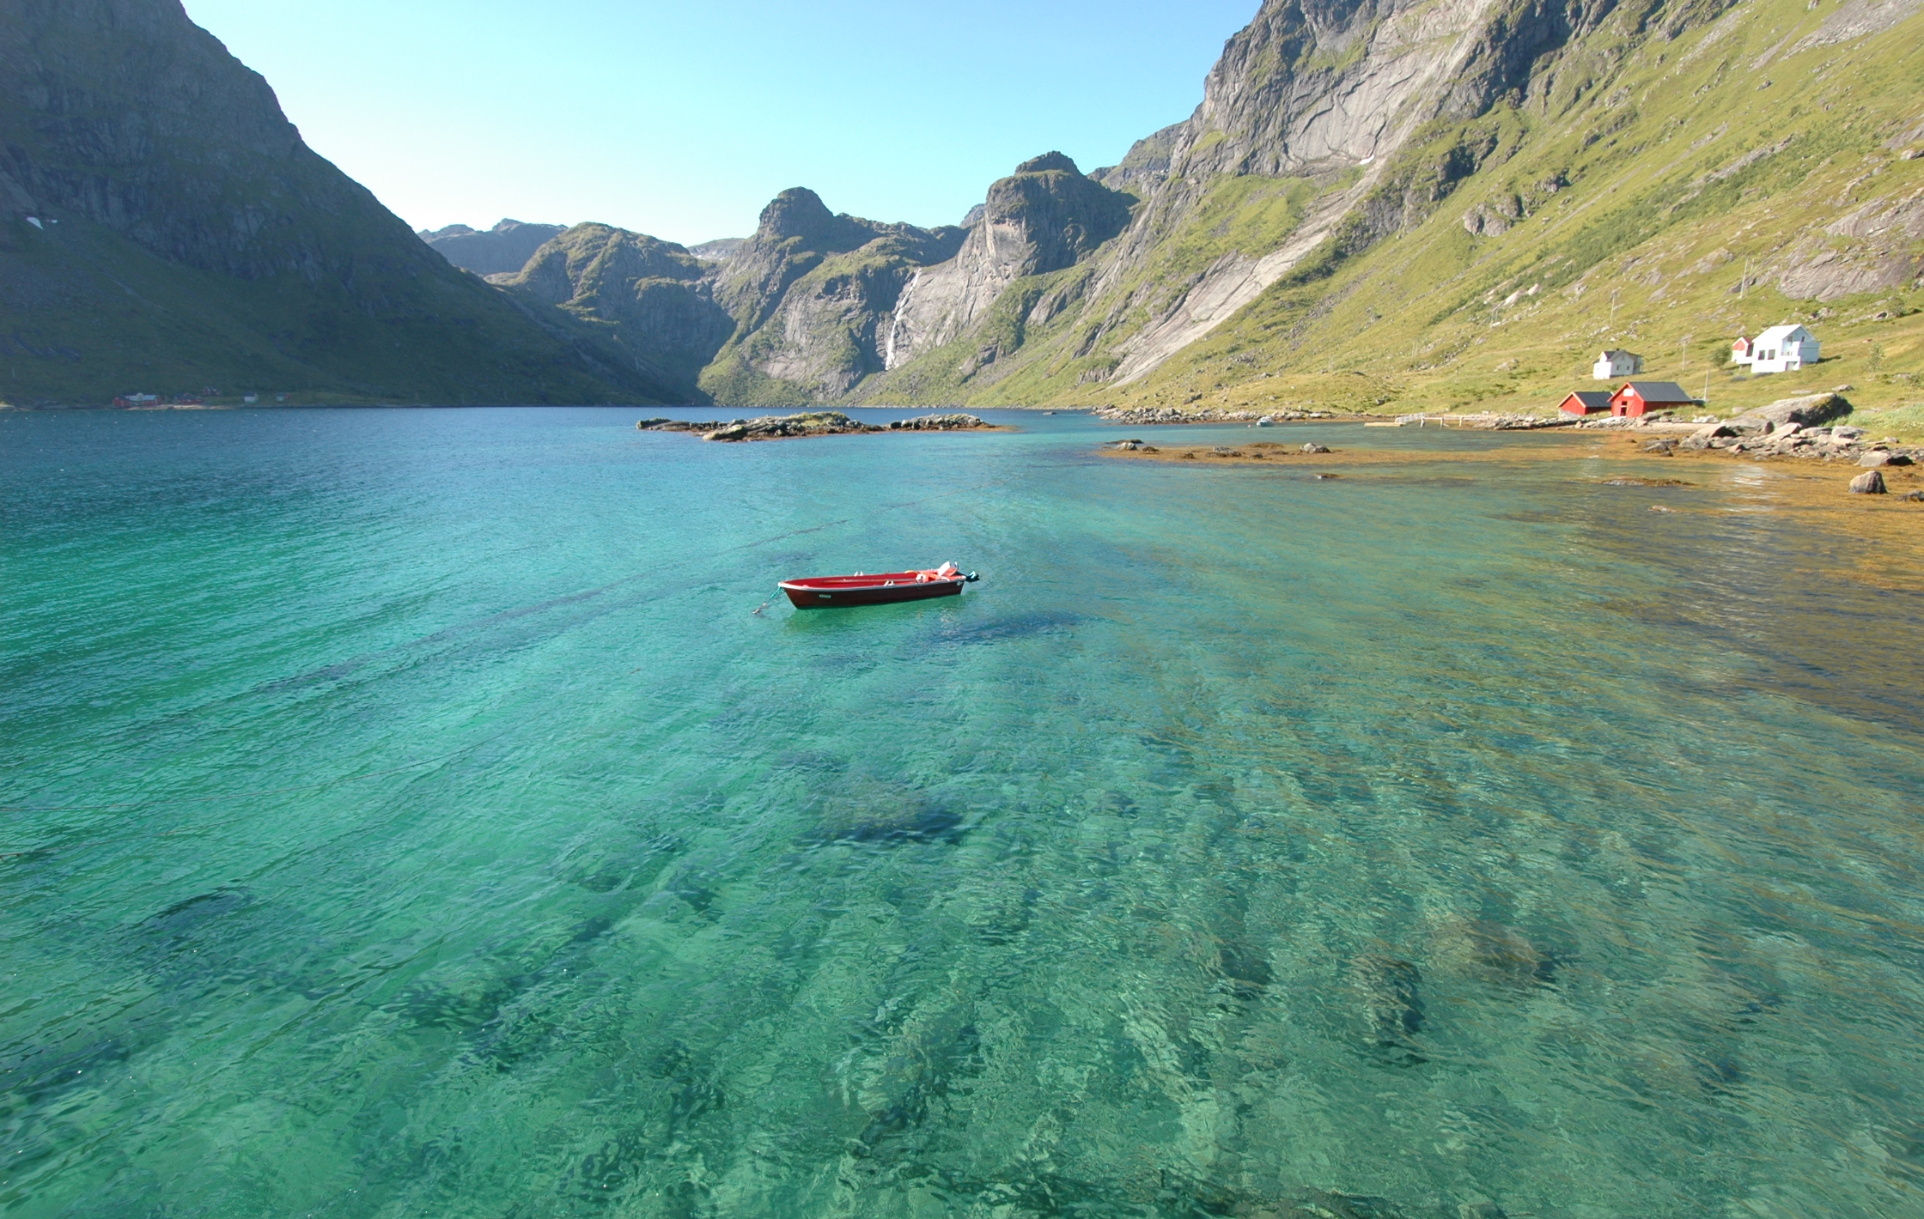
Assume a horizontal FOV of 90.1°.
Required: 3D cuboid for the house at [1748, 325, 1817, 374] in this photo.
[{"bbox_3d":[160.882,-50.735,188.000,6.400,9.100,8.600,-1,12,-4],"label":"house"}]

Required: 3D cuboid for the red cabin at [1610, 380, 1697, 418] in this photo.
[{"bbox_3d":[137.902,-41.842,192.000,11.000,6.700,8.300,-2,12,-11],"label":"red cabin"}]

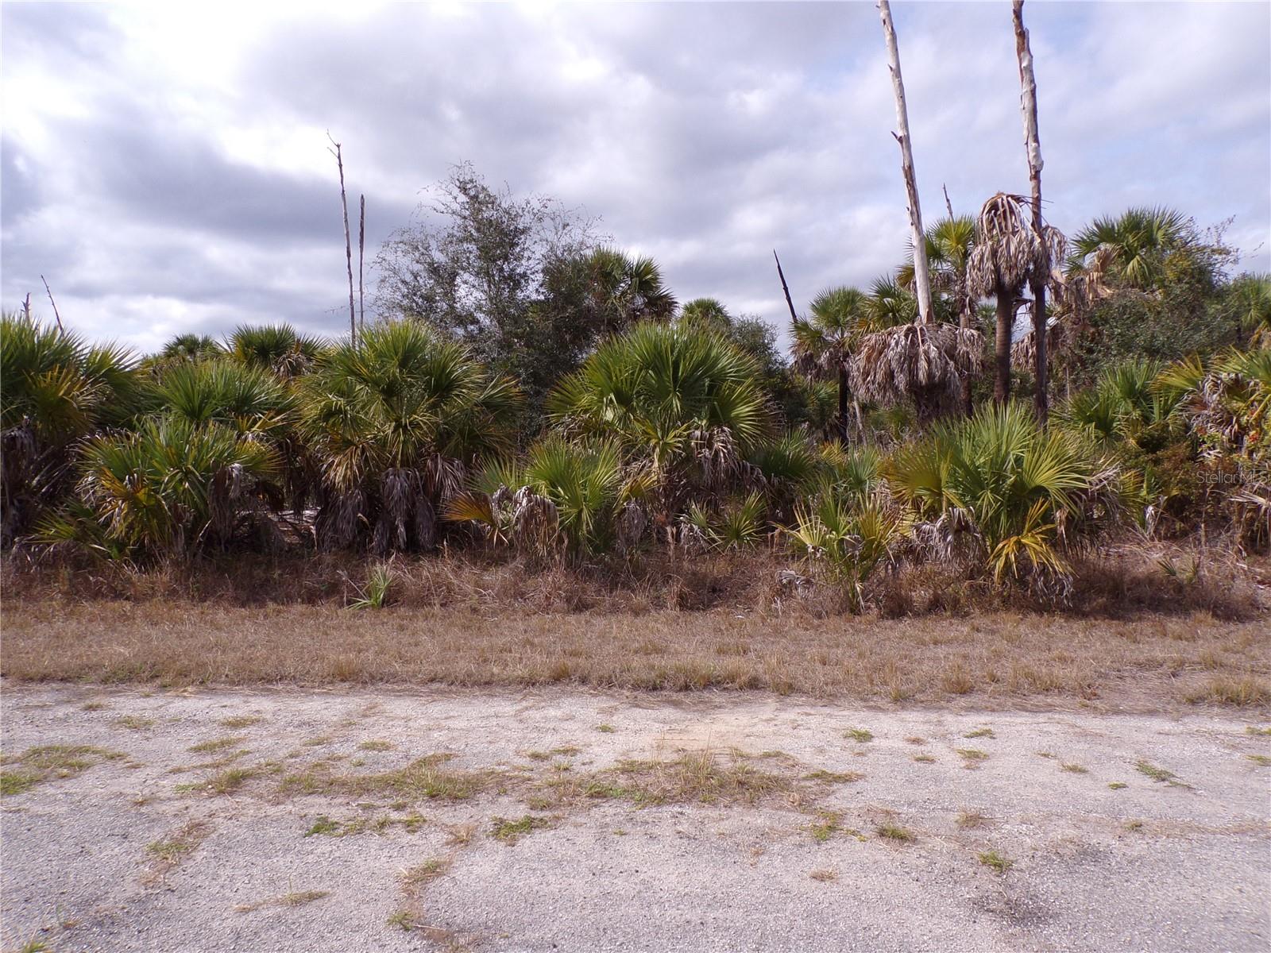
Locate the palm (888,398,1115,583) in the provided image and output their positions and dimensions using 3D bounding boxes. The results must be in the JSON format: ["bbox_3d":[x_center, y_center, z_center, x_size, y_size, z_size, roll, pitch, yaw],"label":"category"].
[{"bbox_3d":[5.121,0.316,12.300,3.200,2.650,2.900,0,0,0],"label":"palm"}]

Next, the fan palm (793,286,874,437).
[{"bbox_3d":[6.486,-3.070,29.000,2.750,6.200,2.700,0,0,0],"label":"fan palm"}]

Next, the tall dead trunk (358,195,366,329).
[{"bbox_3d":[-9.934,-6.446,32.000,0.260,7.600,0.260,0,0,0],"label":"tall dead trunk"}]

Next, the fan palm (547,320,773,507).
[{"bbox_3d":[0.469,-0.813,17.000,4.350,4.200,3.900,0,0,0],"label":"fan palm"}]

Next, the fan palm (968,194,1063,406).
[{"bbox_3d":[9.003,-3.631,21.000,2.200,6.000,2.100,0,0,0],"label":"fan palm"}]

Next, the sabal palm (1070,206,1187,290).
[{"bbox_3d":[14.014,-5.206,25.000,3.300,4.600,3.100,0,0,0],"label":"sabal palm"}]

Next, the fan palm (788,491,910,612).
[{"bbox_3d":[2.538,0.878,10.500,1.450,1.420,1.300,0,0,0],"label":"fan palm"}]

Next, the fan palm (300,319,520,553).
[{"bbox_3d":[-4.435,-0.660,17.300,4.300,4.650,3.900,0,0,0],"label":"fan palm"}]

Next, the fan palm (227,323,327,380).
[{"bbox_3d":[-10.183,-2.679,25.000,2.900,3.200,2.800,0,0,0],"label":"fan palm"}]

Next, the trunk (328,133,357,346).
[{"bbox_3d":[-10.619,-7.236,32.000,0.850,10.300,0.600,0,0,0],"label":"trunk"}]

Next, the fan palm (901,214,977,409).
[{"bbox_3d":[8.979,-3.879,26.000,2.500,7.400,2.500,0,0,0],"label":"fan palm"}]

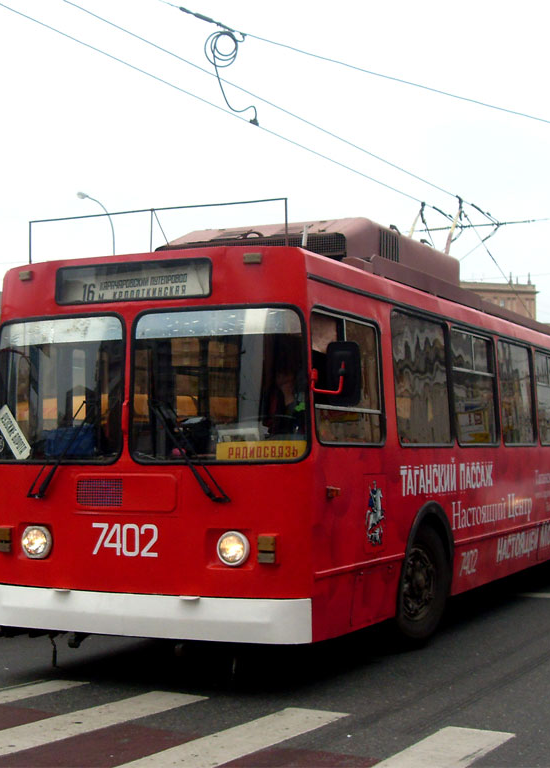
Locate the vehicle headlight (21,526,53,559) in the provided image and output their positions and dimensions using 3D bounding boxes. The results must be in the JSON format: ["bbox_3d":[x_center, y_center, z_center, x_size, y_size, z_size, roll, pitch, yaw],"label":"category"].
[{"bbox_3d":[-1.621,1.080,7.468,0.210,0.215,0.085,-3,-4,27],"label":"vehicle headlight"}]

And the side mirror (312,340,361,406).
[{"bbox_3d":[0.374,-0.064,6.660,0.290,0.395,0.140,-2,-4,18],"label":"side mirror"}]

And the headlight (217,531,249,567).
[{"bbox_3d":[-0.255,1.019,6.788,0.210,0.215,0.085,-3,-4,27],"label":"headlight"}]

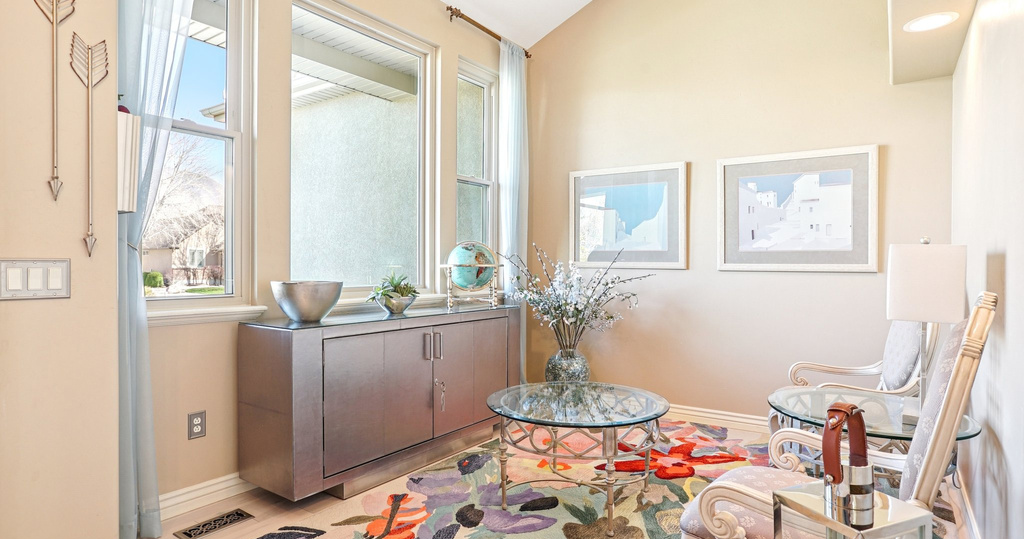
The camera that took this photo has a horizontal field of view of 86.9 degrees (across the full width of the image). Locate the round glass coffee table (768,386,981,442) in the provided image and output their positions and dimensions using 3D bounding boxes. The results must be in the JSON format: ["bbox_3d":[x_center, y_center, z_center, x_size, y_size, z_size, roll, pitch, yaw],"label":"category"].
[{"bbox_3d":[1.582,0.881,2.427,0.805,0.498,0.805,1,1,37],"label":"round glass coffee table"}]

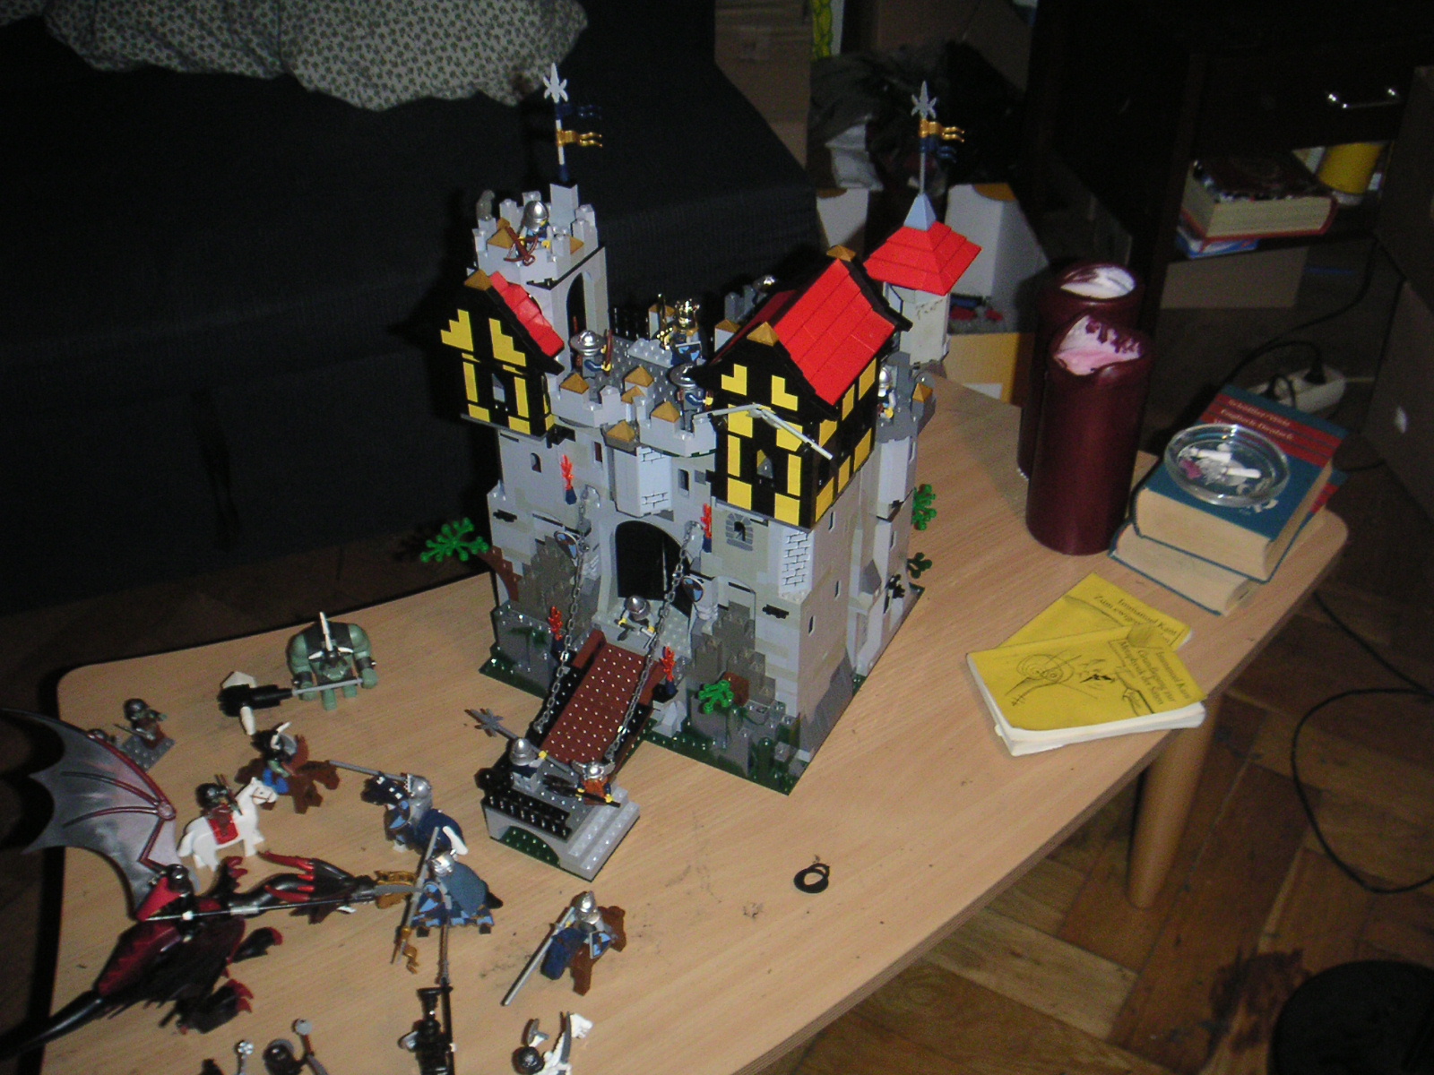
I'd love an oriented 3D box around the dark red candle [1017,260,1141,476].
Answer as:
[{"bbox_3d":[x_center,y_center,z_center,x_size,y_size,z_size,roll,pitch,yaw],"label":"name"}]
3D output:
[{"bbox_3d":[0.300,-0.134,1.312,0.077,0.176,0.077,0,40,0],"label":"dark red candle"}]

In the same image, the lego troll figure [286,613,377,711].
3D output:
[{"bbox_3d":[-0.277,0.085,1.140,0.056,0.066,0.040,-11,41,-13],"label":"lego troll figure"}]

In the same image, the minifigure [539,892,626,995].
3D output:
[{"bbox_3d":[-0.080,0.241,0.955,0.032,0.060,0.054,25,46,28],"label":"minifigure"}]

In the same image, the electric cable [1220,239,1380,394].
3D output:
[{"bbox_3d":[0.905,-0.359,2.397,0.130,0.050,0.500,28,47,30],"label":"electric cable"}]

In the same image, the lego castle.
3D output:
[{"bbox_3d":[-0.033,-0.037,1.044,0.280,0.372,0.376,19,43,21],"label":"lego castle"}]

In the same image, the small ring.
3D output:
[{"bbox_3d":[0.062,0.221,1.022,0.022,0.004,0.025,0,40,0],"label":"small ring"}]

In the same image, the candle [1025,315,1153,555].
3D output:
[{"bbox_3d":[0.292,-0.079,1.243,0.075,0.180,0.075,0,40,0],"label":"candle"}]

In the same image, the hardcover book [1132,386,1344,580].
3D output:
[{"bbox_3d":[0.416,-0.047,1.250,0.105,0.040,0.171,24,45,26],"label":"hardcover book"}]

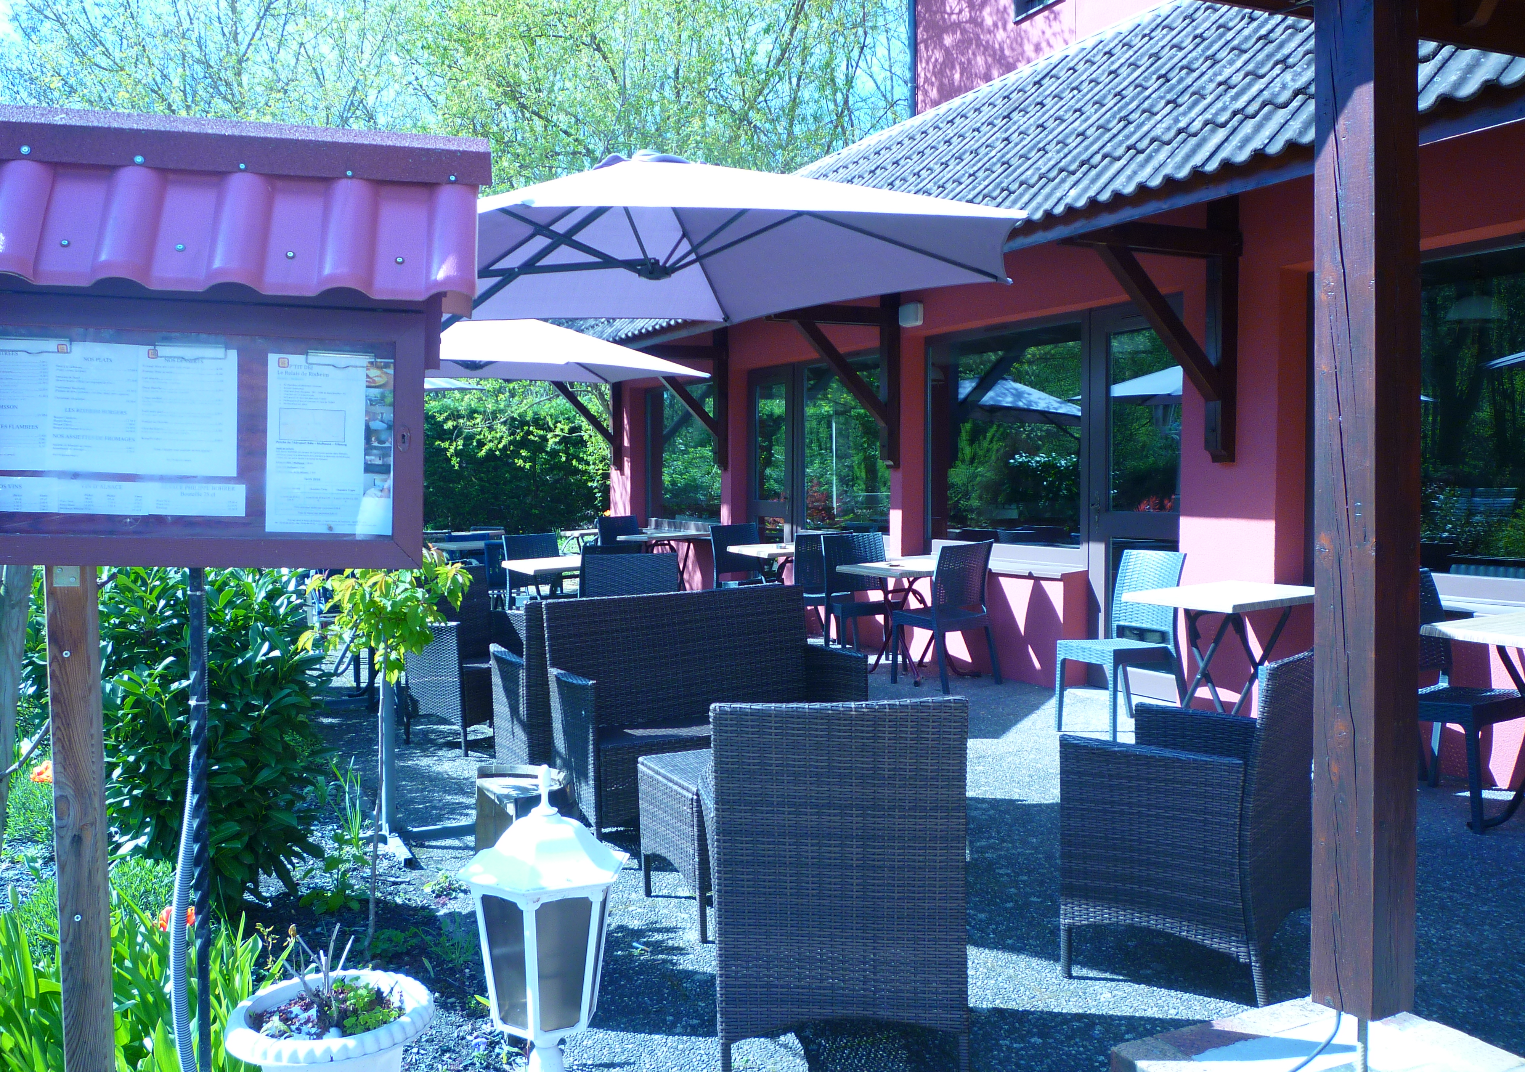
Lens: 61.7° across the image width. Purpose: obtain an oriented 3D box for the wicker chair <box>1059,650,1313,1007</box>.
[{"bbox_3d":[1.132,0.703,3.352,0.530,0.825,0.540,2,3,33],"label":"wicker chair"}]

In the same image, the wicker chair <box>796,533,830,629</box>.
[{"bbox_3d":[0.394,0.427,9.849,0.475,0.889,0.556,-1,3,-19],"label":"wicker chair"}]

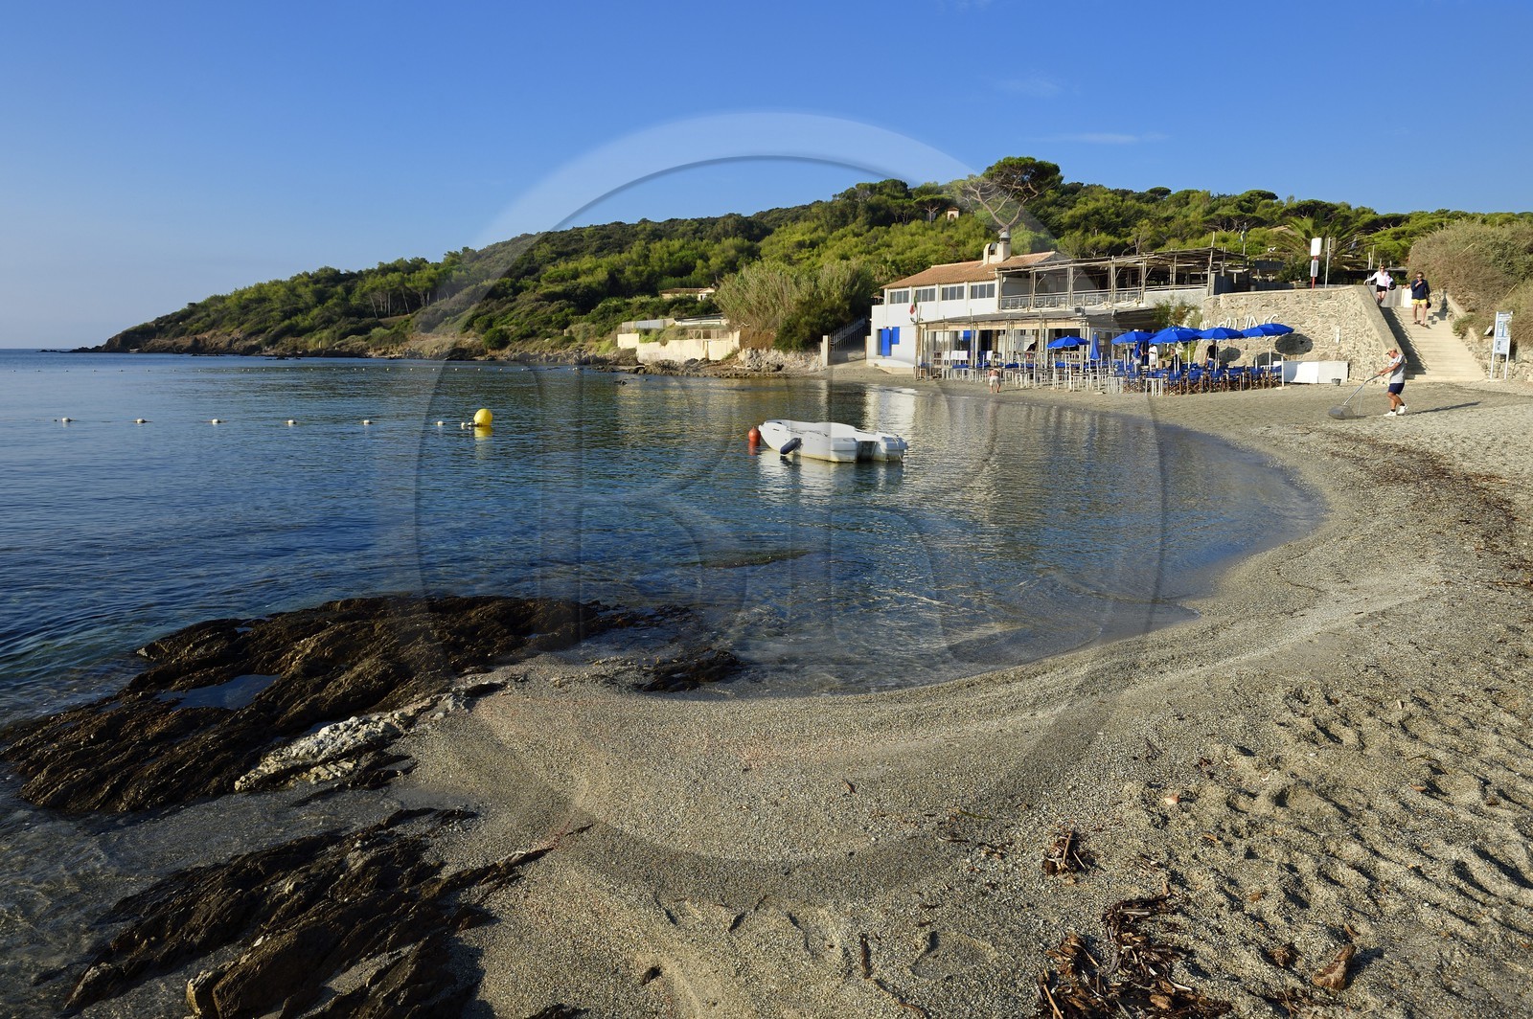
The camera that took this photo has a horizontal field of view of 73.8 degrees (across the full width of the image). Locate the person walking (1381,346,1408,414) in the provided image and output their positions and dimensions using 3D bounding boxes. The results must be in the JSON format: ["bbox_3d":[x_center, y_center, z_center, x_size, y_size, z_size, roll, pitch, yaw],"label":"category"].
[{"bbox_3d":[15.966,-3.232,26.000,0.680,1.690,0.550,2,9,17],"label":"person walking"}]

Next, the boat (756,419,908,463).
[{"bbox_3d":[0.903,-1.450,21.213,1.800,0.750,3.500,-7,11,-38],"label":"boat"}]

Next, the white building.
[{"bbox_3d":[16.416,-11.787,59.034,8.500,8.000,21.000,-7,11,-36],"label":"white building"}]

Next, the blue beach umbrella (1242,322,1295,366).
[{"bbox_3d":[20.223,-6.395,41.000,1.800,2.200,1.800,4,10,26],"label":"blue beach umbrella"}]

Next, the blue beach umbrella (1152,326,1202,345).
[{"bbox_3d":[14.358,-5.326,35.909,1.850,2.200,1.850,0,9,0],"label":"blue beach umbrella"}]

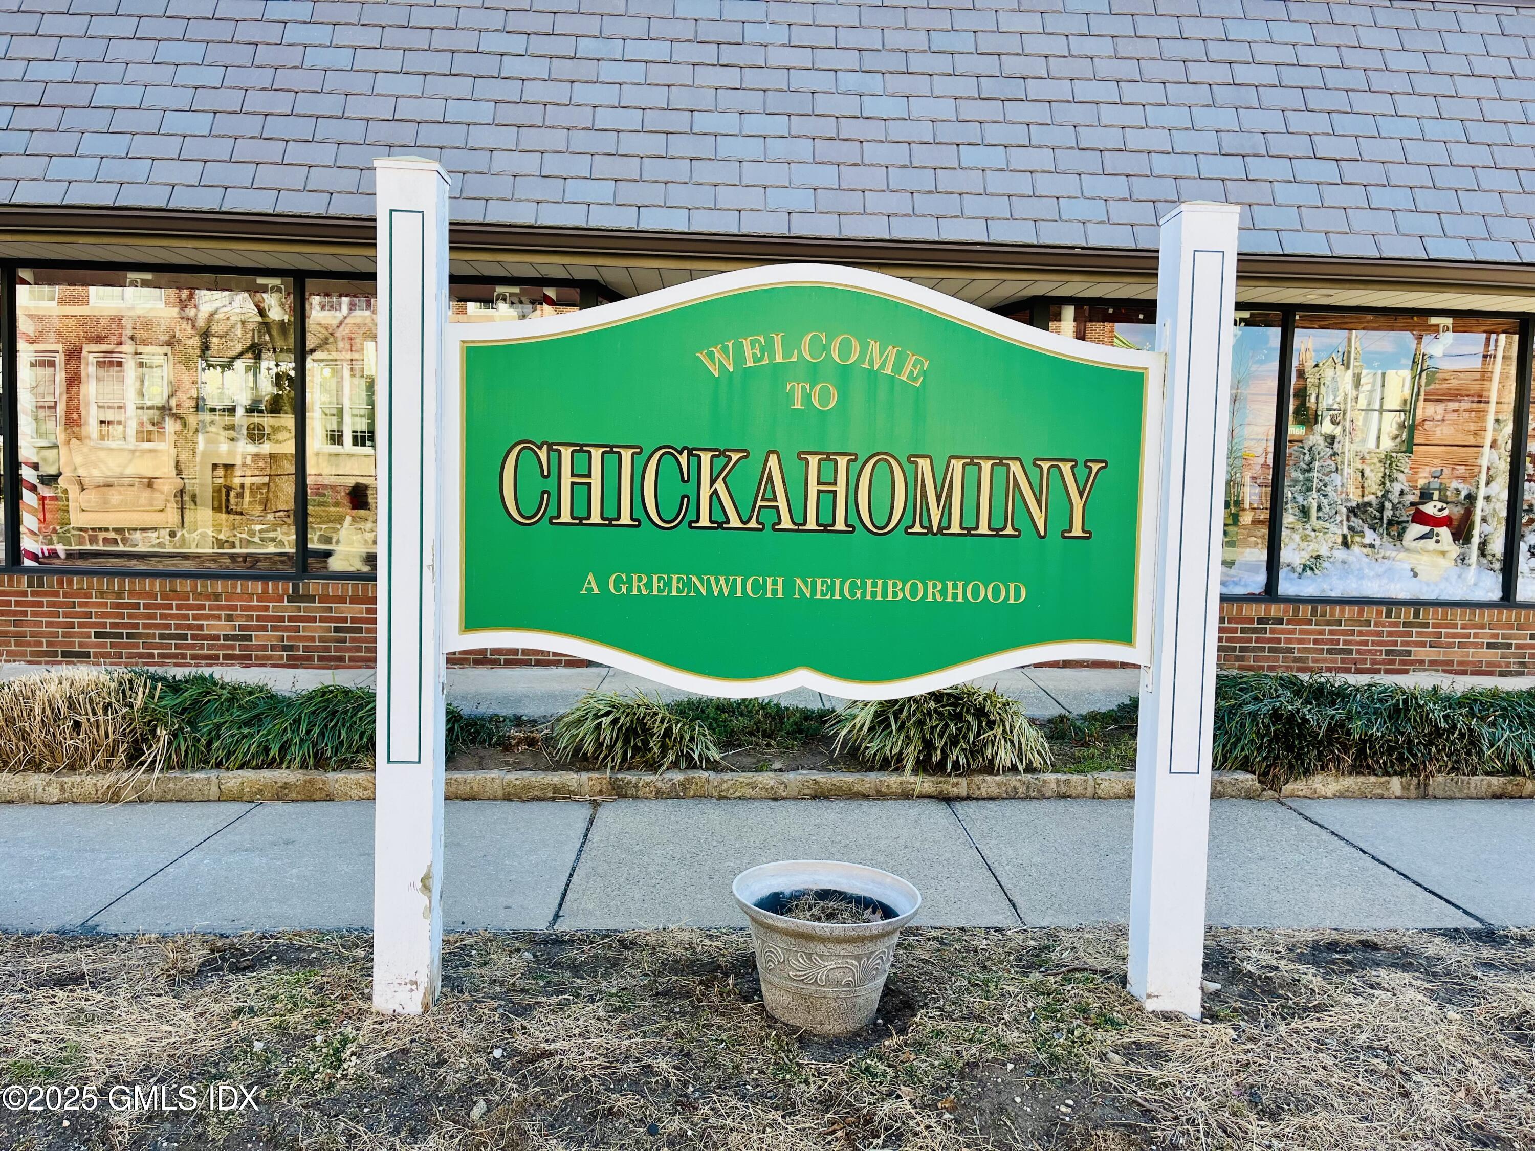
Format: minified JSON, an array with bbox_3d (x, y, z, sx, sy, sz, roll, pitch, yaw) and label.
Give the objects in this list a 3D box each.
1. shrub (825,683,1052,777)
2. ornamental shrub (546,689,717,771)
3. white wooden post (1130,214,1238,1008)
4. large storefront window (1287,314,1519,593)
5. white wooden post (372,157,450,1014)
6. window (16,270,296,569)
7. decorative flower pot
[{"bbox_3d":[0.852,0.704,5.669,1.111,0.343,0.850,1,4,-2],"label":"shrub"},{"bbox_3d":[-0.643,0.706,5.590,0.833,0.293,0.700,1,4,-2],"label":"ornamental shrub"},{"bbox_3d":[1.169,0.106,3.268,0.168,2.292,0.168,1,4,-4],"label":"white wooden post"},{"bbox_3d":[4.434,-0.816,8.093,1.619,1.972,0.100,1,4,-3],"label":"large storefront window"},{"bbox_3d":[-0.963,0.039,3.117,0.168,2.299,0.168,1,4,-4],"label":"white wooden post"},{"bbox_3d":[-4.055,-1.020,7.664,1.794,1.957,0.100,1,4,-3],"label":"window"},{"bbox_3d":[0.161,1.044,3.217,0.521,0.338,0.521,1,4,0],"label":"decorative flower pot"}]

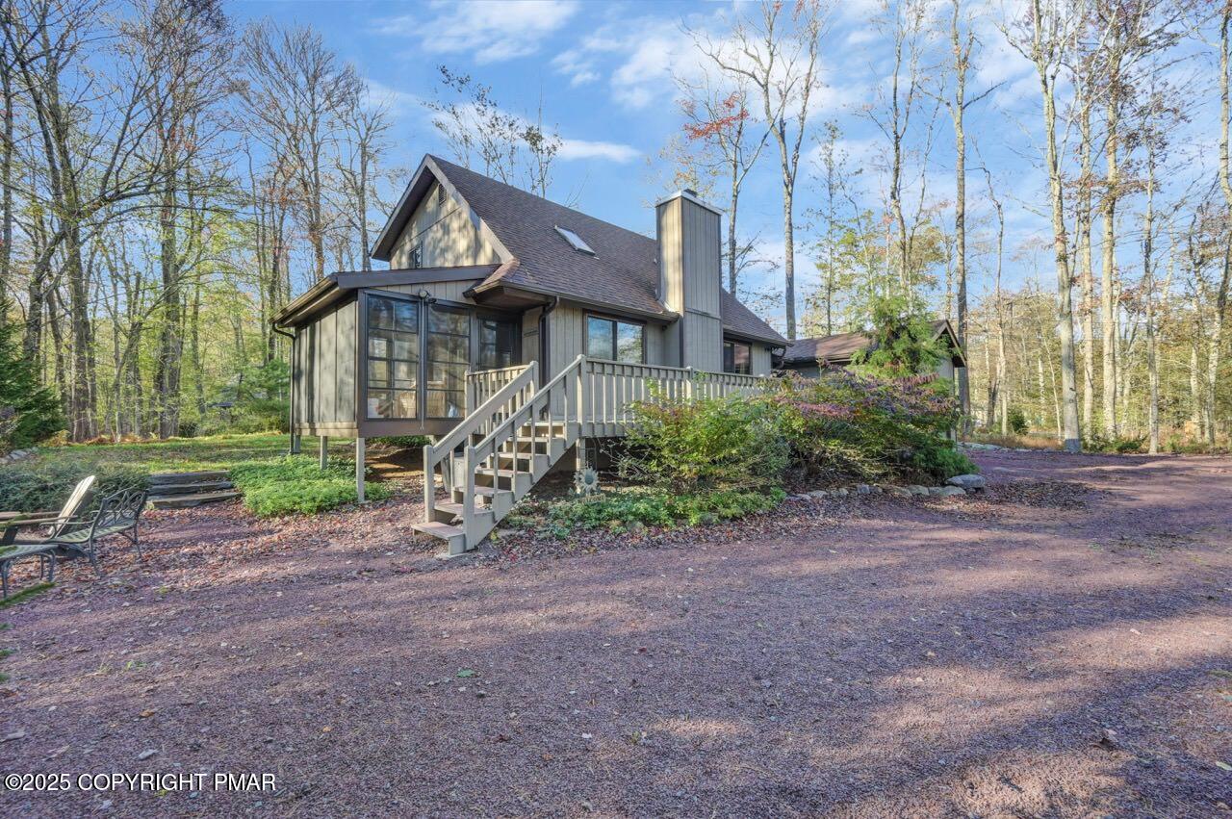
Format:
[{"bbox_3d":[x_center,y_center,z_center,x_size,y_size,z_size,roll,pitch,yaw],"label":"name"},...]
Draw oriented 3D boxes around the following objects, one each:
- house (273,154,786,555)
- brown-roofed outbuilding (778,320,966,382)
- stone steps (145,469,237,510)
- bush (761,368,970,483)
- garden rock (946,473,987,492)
[{"bbox_3d":[-1.458,-2.270,13.333,10.589,7.978,12.608,-1,-1,45],"label":"house"},{"bbox_3d":[8.375,-0.627,18.306,7.289,4.501,6.402,-1,-1,45],"label":"brown-roofed outbuilding"},{"bbox_3d":[-7.759,1.429,8.862,1.100,0.480,1.300,-1,-1,45],"label":"stone steps"},{"bbox_3d":[5.500,0.320,10.900,3.800,2.300,2.700,-1,-1,27],"label":"bush"},{"bbox_3d":[6.830,1.410,9.350,0.640,0.260,0.480,-1,-1,36],"label":"garden rock"}]

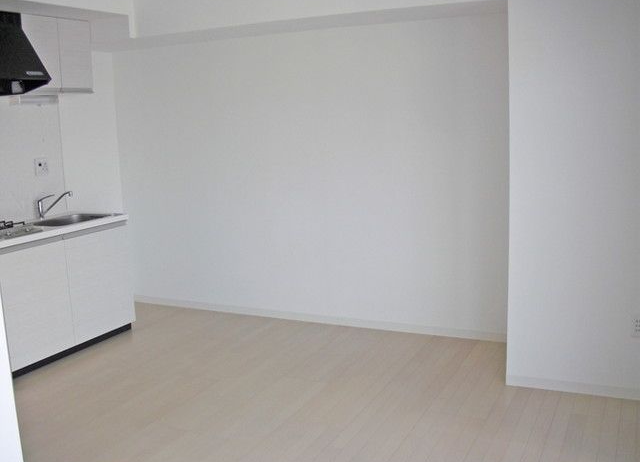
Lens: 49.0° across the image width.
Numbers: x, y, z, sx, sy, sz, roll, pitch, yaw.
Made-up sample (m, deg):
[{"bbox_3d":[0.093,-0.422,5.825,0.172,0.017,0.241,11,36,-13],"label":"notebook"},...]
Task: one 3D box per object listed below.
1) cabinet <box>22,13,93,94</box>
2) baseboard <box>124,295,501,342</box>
[{"bbox_3d":[-1.896,-1.179,4.747,0.350,0.510,0.600,3,10,26],"label":"cabinet"},{"bbox_3d":[-0.143,0.640,5.203,3.240,0.060,0.018,3,10,26],"label":"baseboard"}]

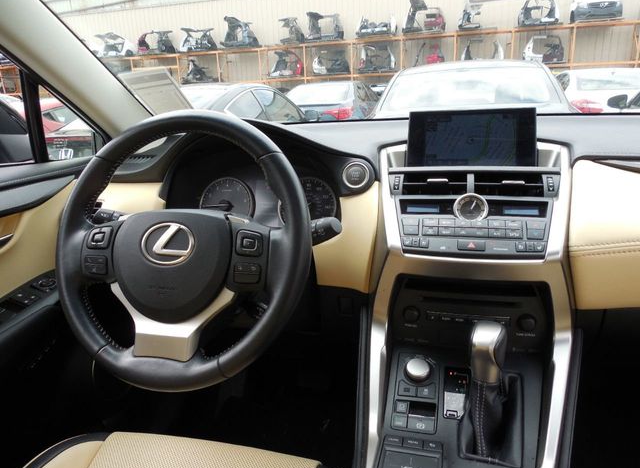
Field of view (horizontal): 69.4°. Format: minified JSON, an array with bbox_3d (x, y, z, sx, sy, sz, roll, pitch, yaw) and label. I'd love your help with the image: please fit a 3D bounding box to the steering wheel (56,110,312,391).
[{"bbox_3d":[-0.183,0.018,0.631,0.370,0.370,0.095,2,-9,16],"label":"steering wheel"}]

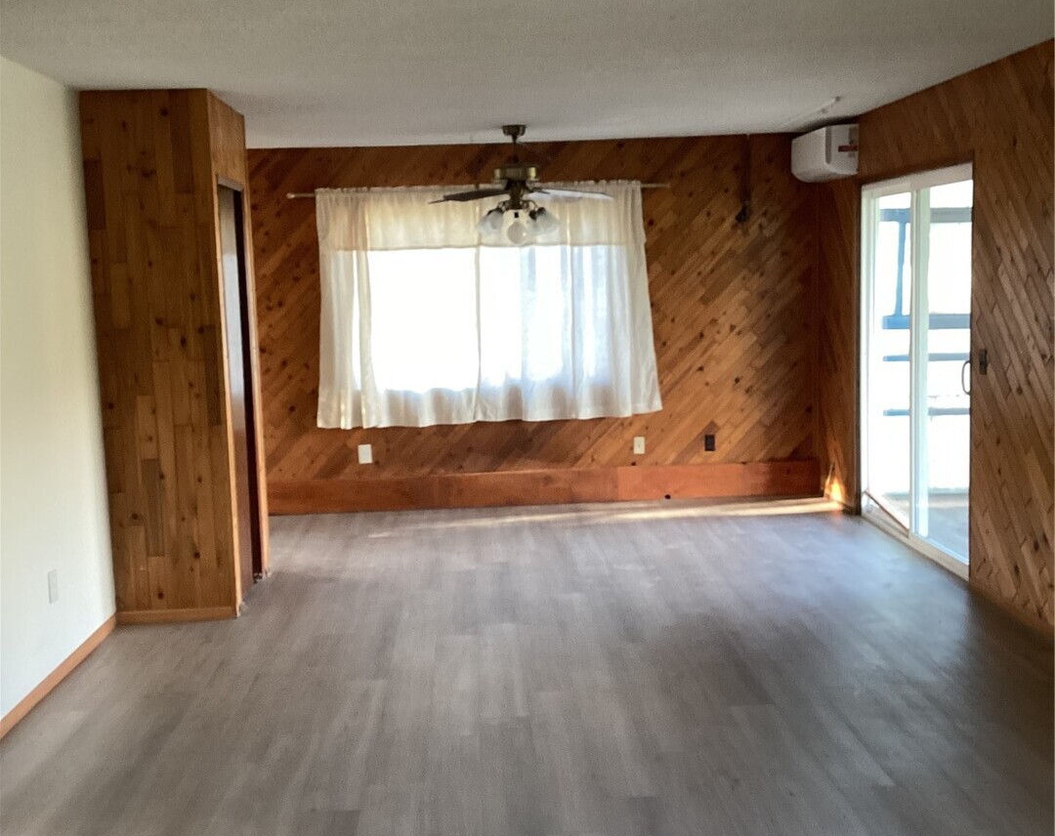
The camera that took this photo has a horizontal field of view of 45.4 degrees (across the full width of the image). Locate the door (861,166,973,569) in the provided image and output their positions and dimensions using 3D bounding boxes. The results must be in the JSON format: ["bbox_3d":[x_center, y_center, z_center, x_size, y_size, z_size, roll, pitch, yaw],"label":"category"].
[{"bbox_3d":[2.113,-0.289,6.879,0.100,2.030,1.760,-2,7,-2],"label":"door"}]

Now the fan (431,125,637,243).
[{"bbox_3d":[-0.049,-1.377,7.449,1.200,0.680,1.170,-2,7,-2],"label":"fan"}]

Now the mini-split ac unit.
[{"bbox_3d":[1.863,-1.653,7.947,0.213,0.295,0.790,-2,7,-2],"label":"mini-split ac unit"}]

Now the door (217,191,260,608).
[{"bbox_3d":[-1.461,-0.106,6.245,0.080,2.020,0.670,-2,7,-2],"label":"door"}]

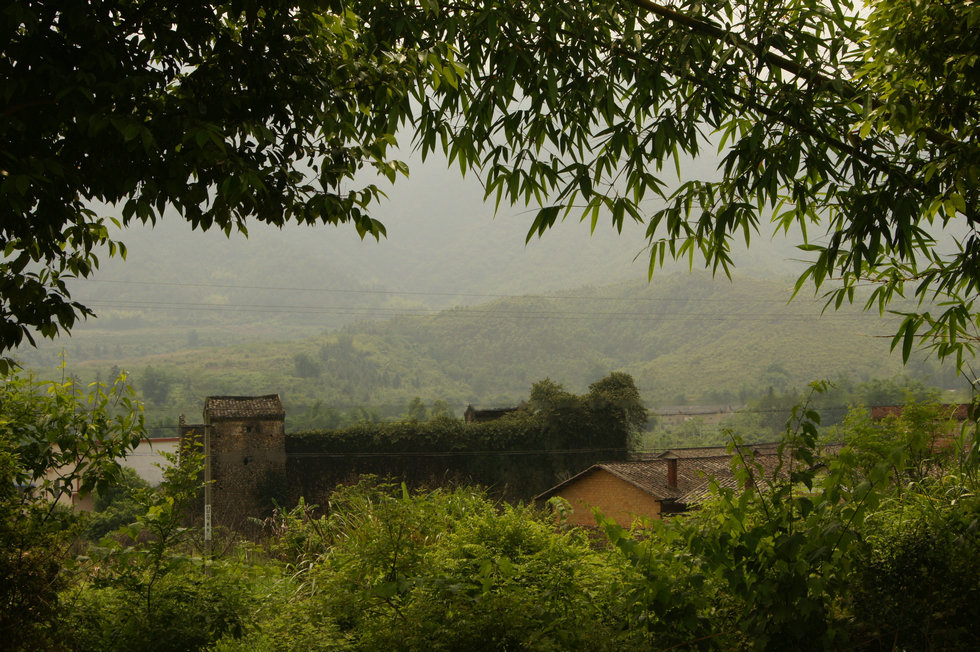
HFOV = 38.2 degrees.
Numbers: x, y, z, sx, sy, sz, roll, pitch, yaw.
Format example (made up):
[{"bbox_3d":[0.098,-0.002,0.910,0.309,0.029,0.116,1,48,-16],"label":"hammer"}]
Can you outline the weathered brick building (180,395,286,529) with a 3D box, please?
[{"bbox_3d":[-15.650,8.200,86.000,5.800,8.000,5.200,0,1,-16],"label":"weathered brick building"}]

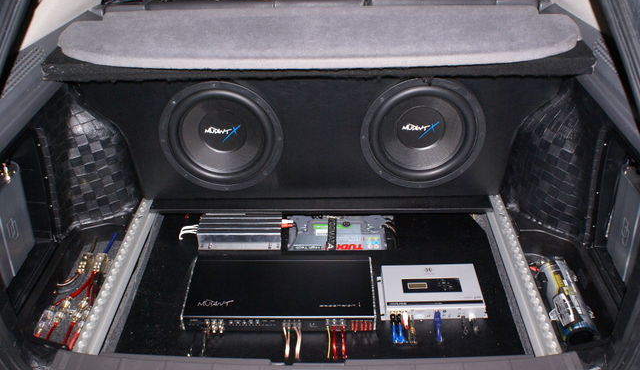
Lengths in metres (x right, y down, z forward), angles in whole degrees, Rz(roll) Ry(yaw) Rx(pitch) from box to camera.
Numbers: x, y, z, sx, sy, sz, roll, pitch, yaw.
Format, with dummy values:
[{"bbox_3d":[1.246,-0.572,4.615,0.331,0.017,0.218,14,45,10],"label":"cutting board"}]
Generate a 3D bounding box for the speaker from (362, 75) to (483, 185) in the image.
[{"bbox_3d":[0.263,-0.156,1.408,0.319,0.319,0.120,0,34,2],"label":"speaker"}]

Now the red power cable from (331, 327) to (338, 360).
[{"bbox_3d":[0.031,0.333,1.130,0.013,0.021,0.081,0,35,2],"label":"red power cable"}]

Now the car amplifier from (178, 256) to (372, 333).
[{"bbox_3d":[-0.088,0.248,1.231,0.421,0.043,0.181,0,35,2],"label":"car amplifier"}]

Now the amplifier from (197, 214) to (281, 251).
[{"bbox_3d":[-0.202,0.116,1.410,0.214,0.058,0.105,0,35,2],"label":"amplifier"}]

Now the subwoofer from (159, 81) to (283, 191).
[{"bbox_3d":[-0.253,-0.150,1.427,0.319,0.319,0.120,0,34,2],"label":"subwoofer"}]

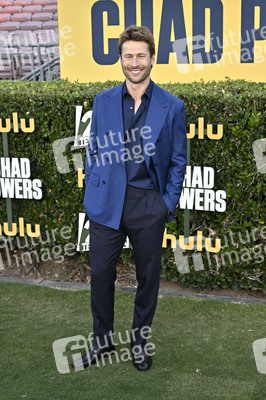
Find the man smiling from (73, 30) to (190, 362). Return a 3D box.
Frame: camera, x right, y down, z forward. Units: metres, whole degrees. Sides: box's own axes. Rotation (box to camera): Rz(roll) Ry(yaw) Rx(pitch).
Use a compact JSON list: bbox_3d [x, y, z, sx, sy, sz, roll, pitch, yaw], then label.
[{"bbox_3d":[-0.025,0.016,3.038,0.590,1.830,0.380,3,14,12],"label":"man smiling"}]

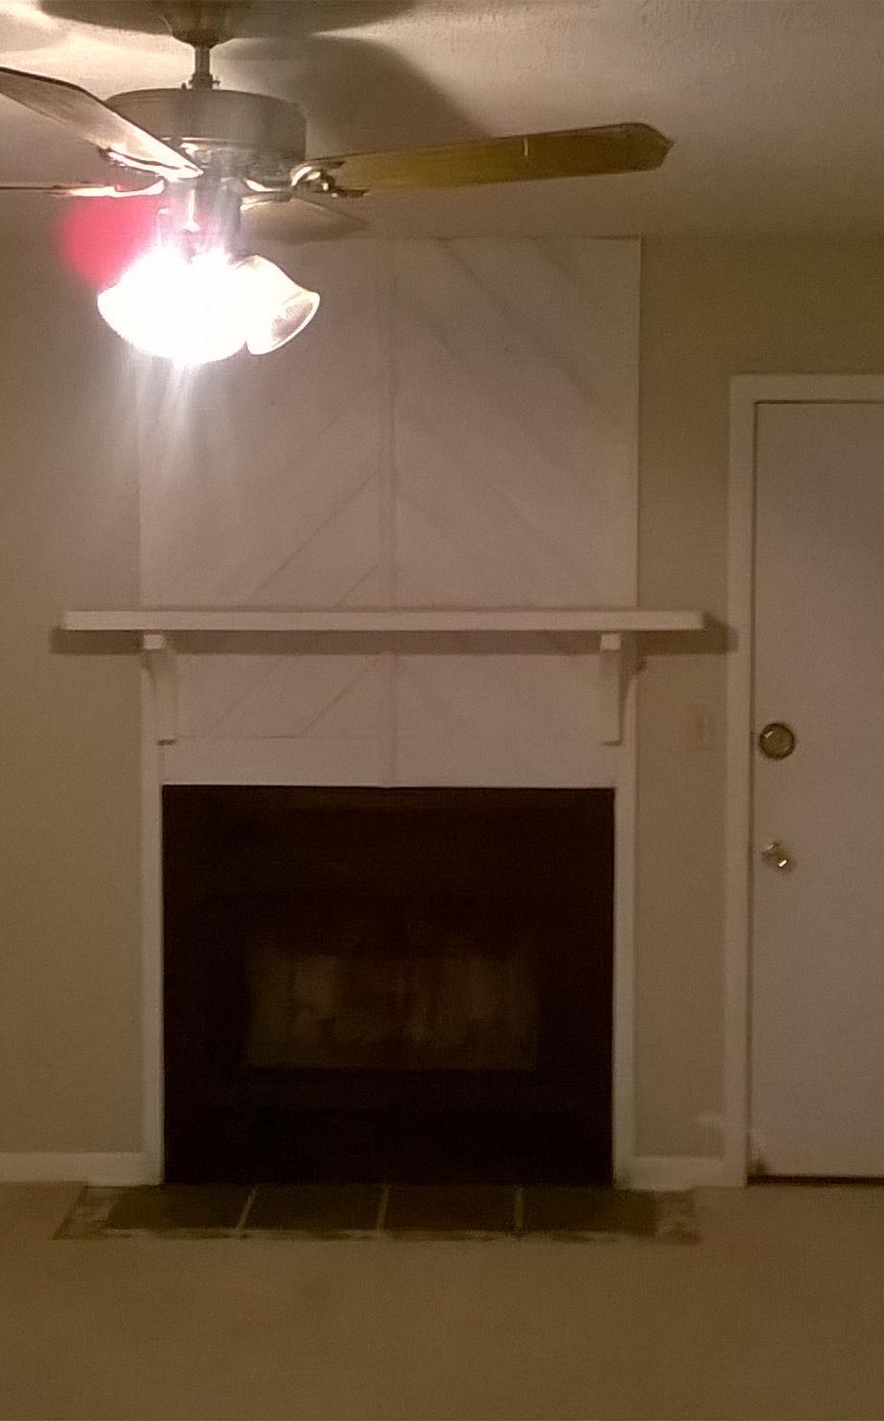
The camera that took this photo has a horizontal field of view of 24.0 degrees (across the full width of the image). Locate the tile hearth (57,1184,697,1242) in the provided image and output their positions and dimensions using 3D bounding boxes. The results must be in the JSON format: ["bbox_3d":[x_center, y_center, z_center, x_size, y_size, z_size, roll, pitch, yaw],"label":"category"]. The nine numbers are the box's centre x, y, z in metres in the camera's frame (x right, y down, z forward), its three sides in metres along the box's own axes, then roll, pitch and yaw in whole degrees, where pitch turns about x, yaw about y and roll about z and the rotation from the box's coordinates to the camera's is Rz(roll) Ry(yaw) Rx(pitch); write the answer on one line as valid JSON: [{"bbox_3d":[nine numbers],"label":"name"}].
[{"bbox_3d":[-0.153,1.279,5.249,1.590,0.022,0.415,0,5,3],"label":"tile hearth"}]

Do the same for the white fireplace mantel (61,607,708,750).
[{"bbox_3d":[-0.143,-0.079,5.228,1.577,0.351,0.205,0,5,3],"label":"white fireplace mantel"}]

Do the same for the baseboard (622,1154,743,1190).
[{"bbox_3d":[0.624,1.213,5.419,0.262,0.080,0.015,0,5,3],"label":"baseboard"}]

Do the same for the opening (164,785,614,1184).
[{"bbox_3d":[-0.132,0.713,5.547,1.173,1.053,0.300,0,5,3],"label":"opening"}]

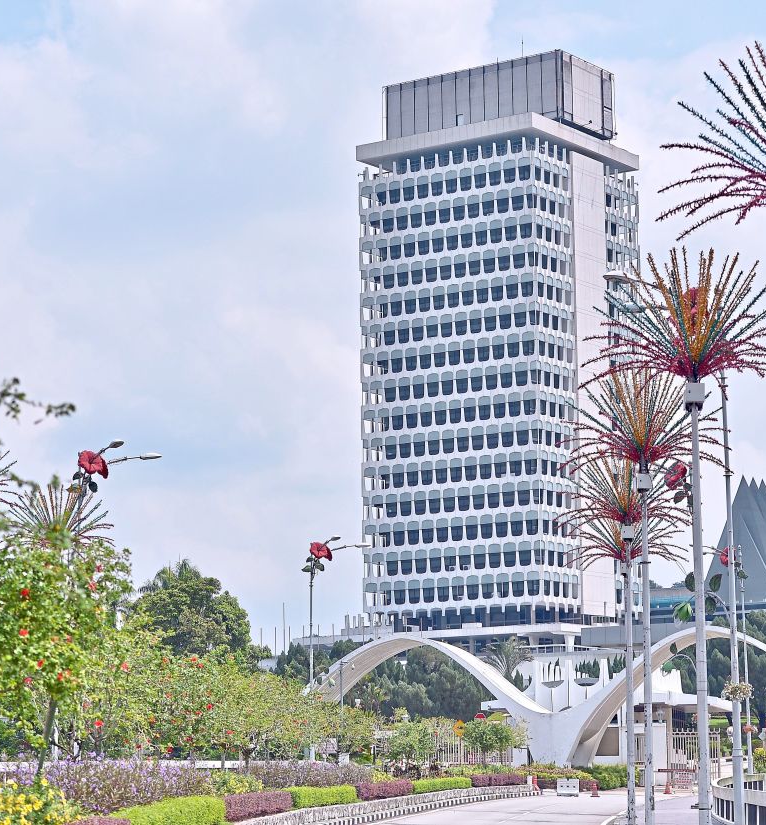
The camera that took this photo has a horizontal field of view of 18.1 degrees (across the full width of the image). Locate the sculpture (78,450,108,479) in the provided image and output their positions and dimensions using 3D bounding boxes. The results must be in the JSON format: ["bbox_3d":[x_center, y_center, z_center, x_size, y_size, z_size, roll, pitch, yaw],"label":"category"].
[{"bbox_3d":[-7.995,1.422,66.540,0.850,0.780,0.700,4,-10,-30],"label":"sculpture"}]

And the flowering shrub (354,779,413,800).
[{"bbox_3d":[-0.022,15.972,102.079,0.620,0.650,22.357,-1,-9,6],"label":"flowering shrub"}]

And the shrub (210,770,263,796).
[{"bbox_3d":[-4.013,10.327,66.000,1.200,1.100,2.800,-2,-9,7],"label":"shrub"}]

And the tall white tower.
[{"bbox_3d":[15.430,-7.710,311.800,26.900,72.700,26.700,-7,-10,35],"label":"tall white tower"}]

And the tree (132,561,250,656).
[{"bbox_3d":[-15.180,19.320,190.000,10.200,14.800,10.200,0,-9,-5],"label":"tree"}]

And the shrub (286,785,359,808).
[{"bbox_3d":[-2.013,12.674,79.826,0.620,0.630,16.762,-1,-9,5],"label":"shrub"}]

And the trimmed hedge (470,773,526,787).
[{"bbox_3d":[6.943,22.792,149.112,0.650,0.680,22.664,-2,-9,11],"label":"trimmed hedge"}]

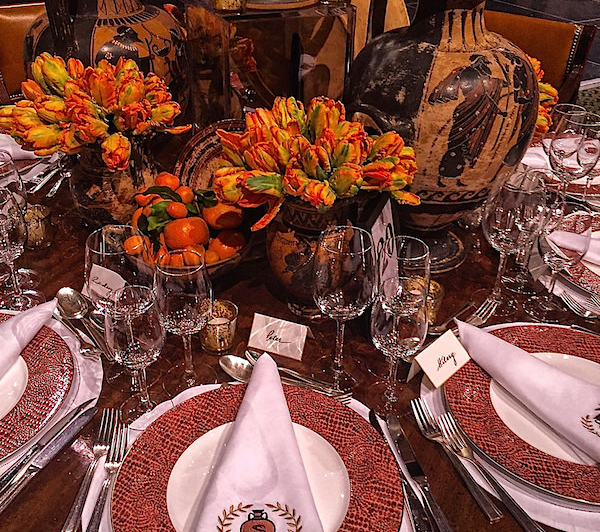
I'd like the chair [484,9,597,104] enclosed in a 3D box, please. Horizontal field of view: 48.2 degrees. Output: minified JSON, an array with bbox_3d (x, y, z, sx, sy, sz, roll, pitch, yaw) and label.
[{"bbox_3d":[0.498,-0.255,2.123,0.490,0.940,0.580,20,38,26],"label":"chair"}]

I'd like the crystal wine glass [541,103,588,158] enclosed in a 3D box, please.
[{"bbox_3d":[0.528,-0.218,1.374,0.084,0.213,0.084,15,36,18],"label":"crystal wine glass"}]

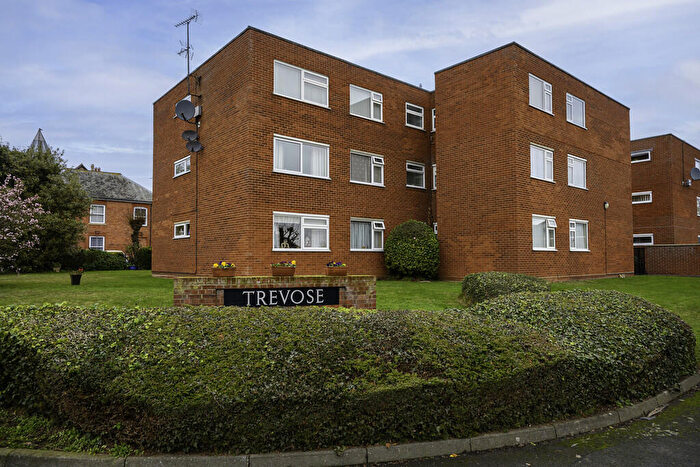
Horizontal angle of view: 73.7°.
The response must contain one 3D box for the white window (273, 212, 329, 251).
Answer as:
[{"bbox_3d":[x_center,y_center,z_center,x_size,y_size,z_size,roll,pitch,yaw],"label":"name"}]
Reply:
[{"bbox_3d":[-1.612,-0.014,15.825,2.330,1.250,0.120,3,-4,-40],"label":"white window"}]

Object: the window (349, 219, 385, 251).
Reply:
[{"bbox_3d":[0.675,0.072,17.755,1.730,1.240,0.120,3,-4,-40],"label":"window"}]

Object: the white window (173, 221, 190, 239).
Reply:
[{"bbox_3d":[-6.710,-0.134,18.726,0.120,0.650,1.750,3,-4,-40],"label":"white window"}]

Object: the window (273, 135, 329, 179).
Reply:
[{"bbox_3d":[-1.615,-2.561,15.900,2.338,1.219,0.120,2,-4,-41],"label":"window"}]

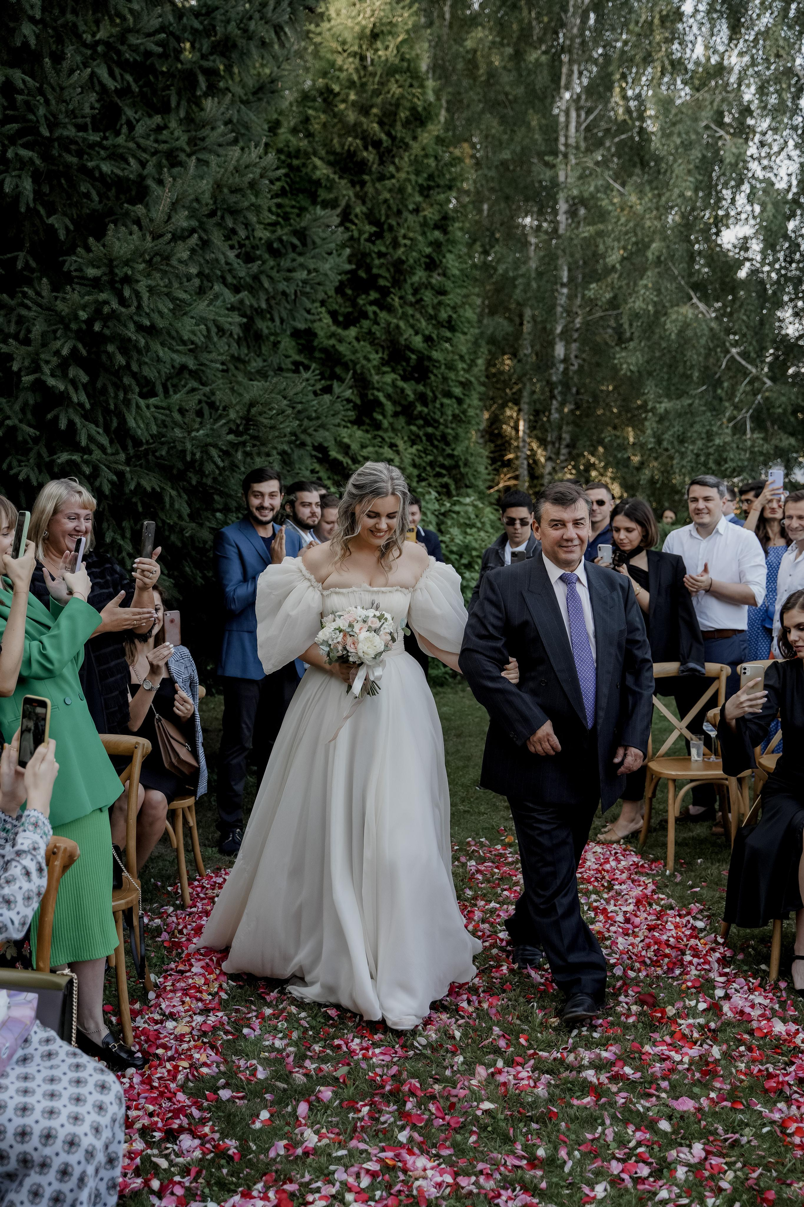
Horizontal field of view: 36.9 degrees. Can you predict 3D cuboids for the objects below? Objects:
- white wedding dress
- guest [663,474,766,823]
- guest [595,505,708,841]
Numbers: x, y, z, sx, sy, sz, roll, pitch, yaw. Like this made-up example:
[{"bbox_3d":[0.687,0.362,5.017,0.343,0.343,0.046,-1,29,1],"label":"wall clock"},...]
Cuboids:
[{"bbox_3d":[-0.228,0.567,4.251,1.015,1.468,0.916,-1,4,-6],"label":"white wedding dress"},{"bbox_3d":[1.611,0.232,6.229,0.530,1.780,0.420,4,6,33],"label":"guest"},{"bbox_3d":[1.220,0.319,5.935,0.460,1.660,0.480,-5,7,-44],"label":"guest"}]

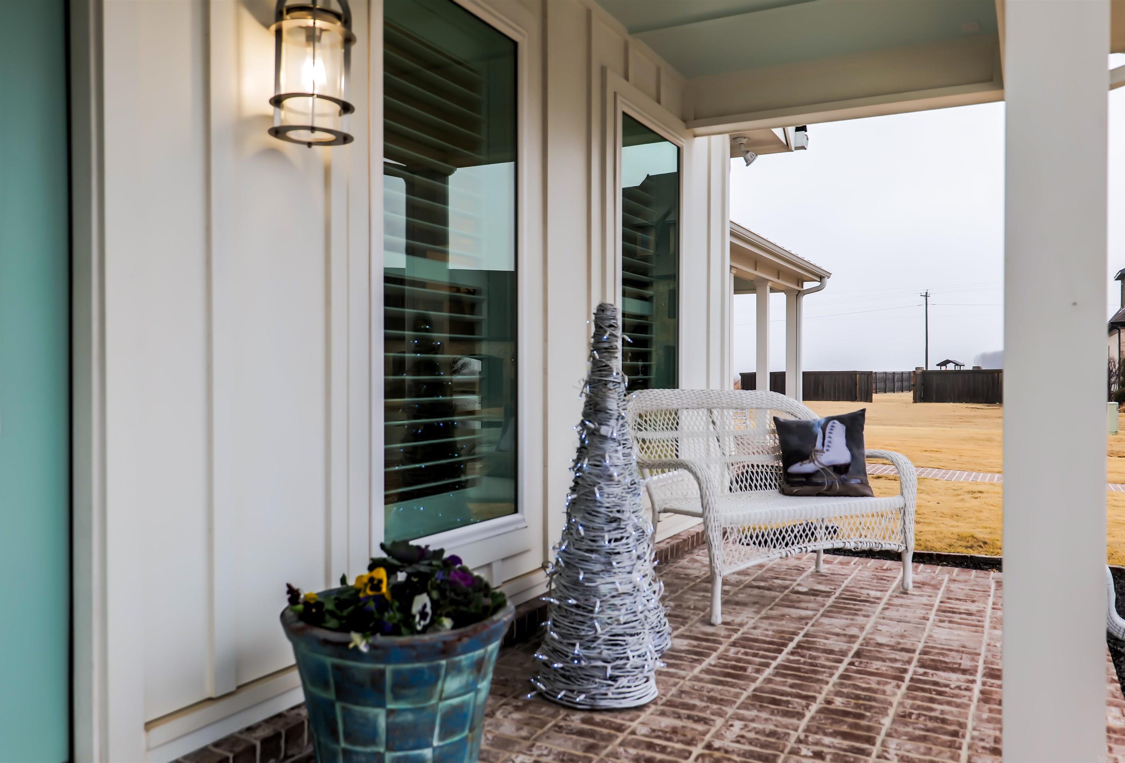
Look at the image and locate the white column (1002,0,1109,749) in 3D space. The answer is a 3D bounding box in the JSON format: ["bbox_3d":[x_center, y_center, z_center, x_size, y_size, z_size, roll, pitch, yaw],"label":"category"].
[{"bbox_3d":[0.878,-0.222,1.647,0.168,2.345,0.168,0,0,27],"label":"white column"}]

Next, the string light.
[{"bbox_3d":[0.115,0.351,2.845,0.385,1.190,0.385,0,0,0],"label":"string light"}]

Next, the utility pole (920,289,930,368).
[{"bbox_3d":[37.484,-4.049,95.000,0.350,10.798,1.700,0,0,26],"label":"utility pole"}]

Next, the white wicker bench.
[{"bbox_3d":[0.923,0.489,4.139,1.232,0.912,0.678,0,0,-31],"label":"white wicker bench"}]

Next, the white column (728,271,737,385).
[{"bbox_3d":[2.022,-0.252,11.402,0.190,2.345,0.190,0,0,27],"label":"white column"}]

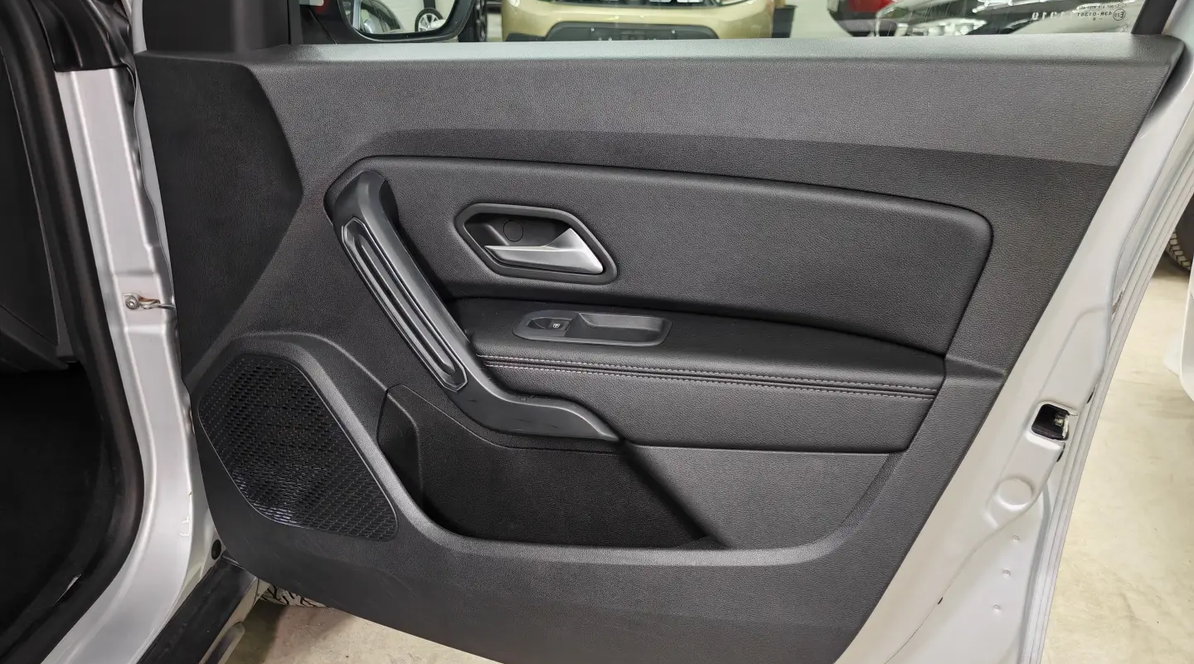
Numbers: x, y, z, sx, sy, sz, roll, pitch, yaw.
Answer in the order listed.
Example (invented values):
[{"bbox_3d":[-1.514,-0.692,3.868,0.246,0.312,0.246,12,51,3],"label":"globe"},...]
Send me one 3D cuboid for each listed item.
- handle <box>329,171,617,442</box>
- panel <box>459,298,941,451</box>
[{"bbox_3d":[-0.117,-0.020,0.851,0.285,0.225,0.075,7,25,15],"label":"handle"},{"bbox_3d":[0.079,0.044,0.815,0.420,0.110,0.085,3,24,17],"label":"panel"}]

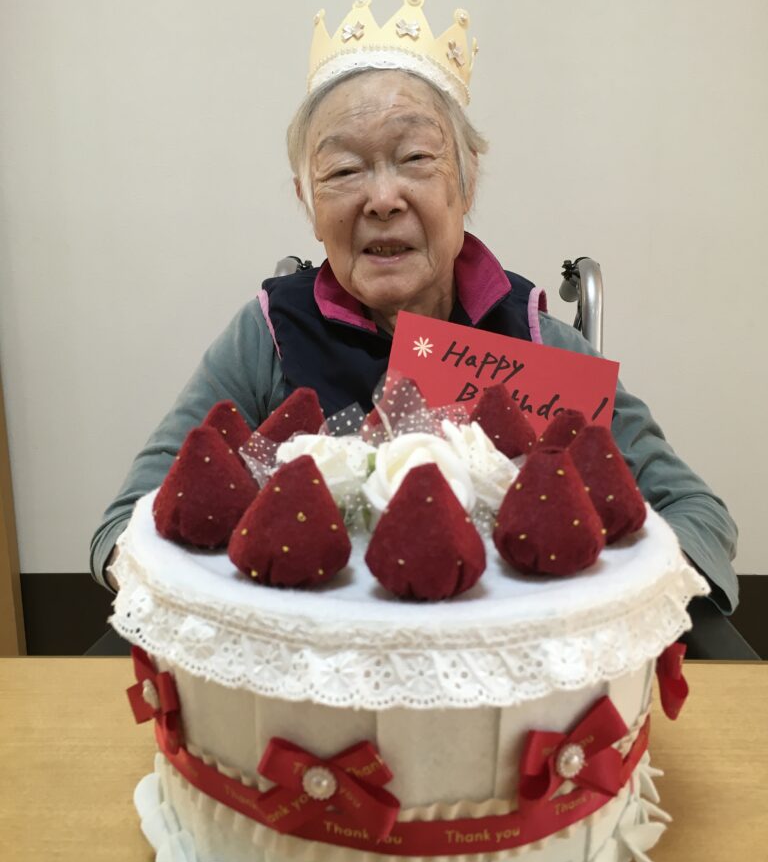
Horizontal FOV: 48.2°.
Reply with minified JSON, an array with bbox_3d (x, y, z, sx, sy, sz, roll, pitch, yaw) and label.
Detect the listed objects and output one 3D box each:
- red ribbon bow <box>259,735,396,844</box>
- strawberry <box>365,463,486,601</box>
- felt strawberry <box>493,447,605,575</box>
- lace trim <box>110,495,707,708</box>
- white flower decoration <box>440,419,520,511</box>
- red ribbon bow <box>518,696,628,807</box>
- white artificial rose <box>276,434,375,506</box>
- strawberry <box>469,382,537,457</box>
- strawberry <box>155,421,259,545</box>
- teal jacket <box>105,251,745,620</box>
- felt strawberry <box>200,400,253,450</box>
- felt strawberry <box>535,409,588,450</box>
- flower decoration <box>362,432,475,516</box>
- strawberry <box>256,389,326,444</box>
[{"bbox_3d":[-0.024,0.157,0.377,0.061,0.043,0.023,3,13,13],"label":"red ribbon bow"},{"bbox_3d":[0.017,0.039,0.344,0.050,0.052,0.050,0,13,0],"label":"strawberry"},{"bbox_3d":[0.070,0.032,0.365,0.050,0.052,0.050,0,13,0],"label":"felt strawberry"},{"bbox_3d":[0.012,0.062,0.515,0.345,0.040,0.345,0,12,0],"label":"lace trim"},{"bbox_3d":[0.048,0.018,0.436,0.047,0.048,0.050,0,13,0],"label":"white flower decoration"},{"bbox_3d":[0.086,0.145,0.388,0.053,0.044,0.023,-6,14,-27],"label":"red ribbon bow"},{"bbox_3d":[-0.036,0.025,0.517,0.060,0.046,0.056,0,12,0],"label":"white artificial rose"},{"bbox_3d":[0.082,-0.003,0.603,0.054,0.060,0.054,0,12,0],"label":"strawberry"},{"bbox_3d":[-0.085,0.025,0.406,0.050,0.052,0.050,0,13,0],"label":"strawberry"},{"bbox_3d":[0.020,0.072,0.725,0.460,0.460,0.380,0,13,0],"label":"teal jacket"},{"bbox_3d":[-0.098,0.010,0.541,0.054,0.060,0.054,0,12,0],"label":"felt strawberry"},{"bbox_3d":[0.102,0.012,0.468,0.050,0.052,0.050,0,13,0],"label":"felt strawberry"},{"bbox_3d":[0.018,0.024,0.460,0.060,0.050,0.056,0,12,0],"label":"flower decoration"},{"bbox_3d":[-0.049,0.000,0.516,0.050,0.052,0.050,0,13,0],"label":"strawberry"}]

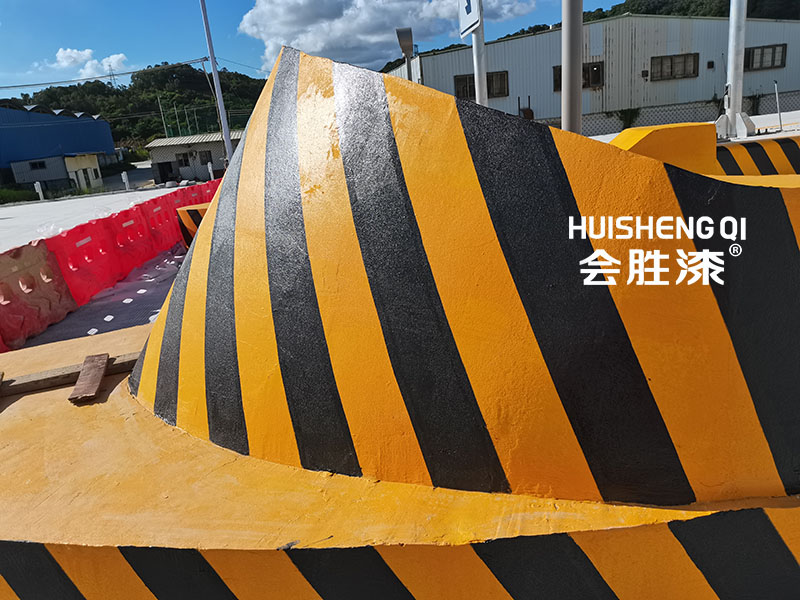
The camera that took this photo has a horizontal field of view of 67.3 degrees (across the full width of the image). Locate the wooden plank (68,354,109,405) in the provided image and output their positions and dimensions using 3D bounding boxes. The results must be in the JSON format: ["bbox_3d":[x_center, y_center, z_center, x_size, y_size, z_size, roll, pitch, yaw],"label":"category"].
[{"bbox_3d":[-1.571,0.386,3.054,0.115,0.020,0.518,-12,21,-16],"label":"wooden plank"}]

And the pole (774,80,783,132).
[{"bbox_3d":[6.535,-3.331,10.374,0.045,0.870,0.045,-17,17,3],"label":"pole"}]

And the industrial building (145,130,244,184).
[{"bbox_3d":[-14.097,-11.565,47.922,9.500,3.500,5.500,-6,17,0],"label":"industrial building"}]

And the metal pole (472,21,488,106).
[{"bbox_3d":[0.834,-1.521,5.840,0.120,2.200,0.120,-6,17,0],"label":"metal pole"}]

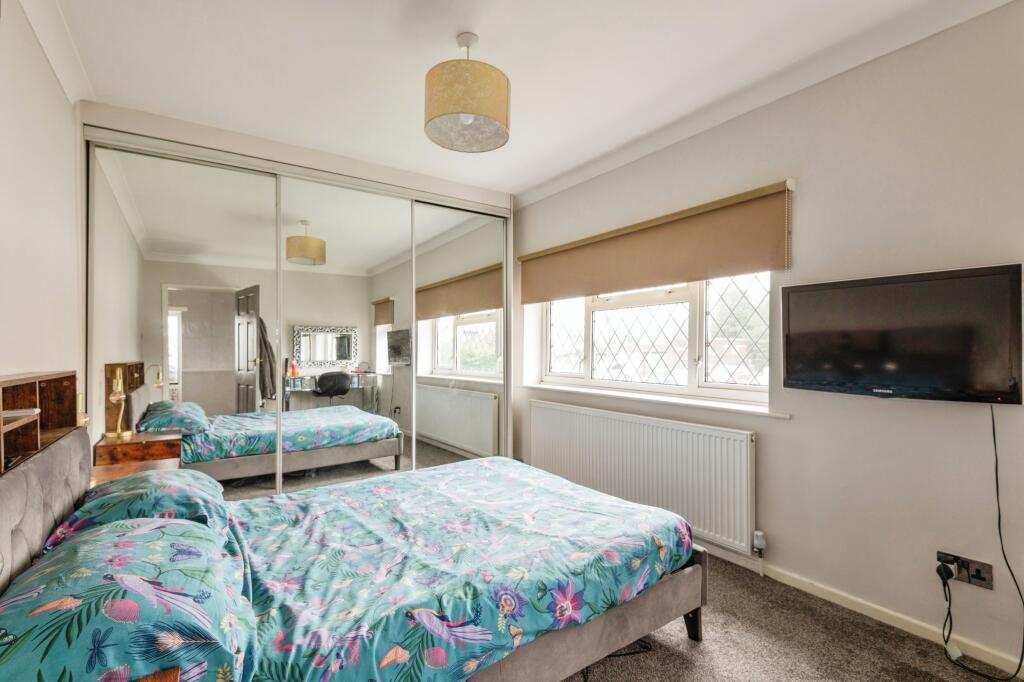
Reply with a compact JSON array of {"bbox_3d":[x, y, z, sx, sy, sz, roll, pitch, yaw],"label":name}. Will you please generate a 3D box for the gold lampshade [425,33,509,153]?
[{"bbox_3d":[-0.184,-1.059,1.893,0.350,0.406,0.350,-1,-1,0],"label":"gold lampshade"}]

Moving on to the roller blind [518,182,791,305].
[{"bbox_3d":[0.684,-0.527,3.028,0.065,0.410,2.170,0,-1,-34],"label":"roller blind"}]

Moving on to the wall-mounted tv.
[{"bbox_3d":[1.496,-0.016,1.822,0.070,0.462,0.745,-2,0,-34],"label":"wall-mounted tv"}]

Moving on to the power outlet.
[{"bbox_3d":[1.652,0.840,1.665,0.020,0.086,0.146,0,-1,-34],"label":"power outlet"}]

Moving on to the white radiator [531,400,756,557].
[{"bbox_3d":[0.678,0.763,2.979,0.067,0.600,1.800,0,-1,-34],"label":"white radiator"}]

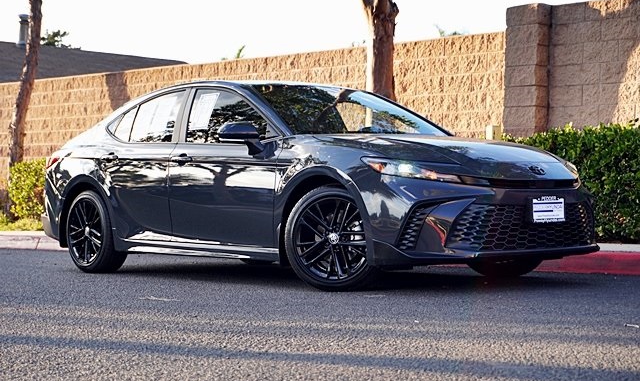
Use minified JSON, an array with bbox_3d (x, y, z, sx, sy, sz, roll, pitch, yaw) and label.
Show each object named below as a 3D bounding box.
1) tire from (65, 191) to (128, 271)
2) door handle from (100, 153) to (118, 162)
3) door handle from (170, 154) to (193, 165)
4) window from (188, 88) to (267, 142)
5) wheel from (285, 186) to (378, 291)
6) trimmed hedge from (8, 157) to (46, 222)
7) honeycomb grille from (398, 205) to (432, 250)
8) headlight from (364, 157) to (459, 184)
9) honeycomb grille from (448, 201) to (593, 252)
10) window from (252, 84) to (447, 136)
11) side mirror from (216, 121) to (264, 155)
[{"bbox_3d":[-1.787,0.327,9.597,0.235,0.667,0.667,-1,0,-41],"label":"tire"},{"bbox_3d":[-1.634,-0.256,9.261,0.060,0.070,0.250,-1,0,-41],"label":"door handle"},{"bbox_3d":[-0.989,-0.223,8.526,0.060,0.075,0.255,-1,0,-41],"label":"door handle"},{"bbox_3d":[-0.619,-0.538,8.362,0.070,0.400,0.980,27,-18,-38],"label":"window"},{"bbox_3d":[0.142,0.297,7.428,0.667,0.667,0.235,-1,0,21],"label":"wheel"},{"bbox_3d":[-3.780,-0.020,17.000,1.200,0.920,0.800,-1,0,43],"label":"trimmed hedge"},{"bbox_3d":[0.557,0.217,6.931,0.170,0.250,0.140,-1,0,-21],"label":"honeycomb grille"},{"bbox_3d":[0.549,-0.120,7.104,0.360,0.165,0.500,-1,0,-41],"label":"headlight"},{"bbox_3d":[1.279,0.230,7.322,1.290,0.275,0.180,-1,0,-41],"label":"honeycomb grille"},{"bbox_3d":[0.186,-0.565,8.557,1.400,0.120,0.850,-1,28,-41],"label":"window"},{"bbox_3d":[-0.529,-0.348,7.954,0.250,0.215,0.190,-1,0,-41],"label":"side mirror"}]

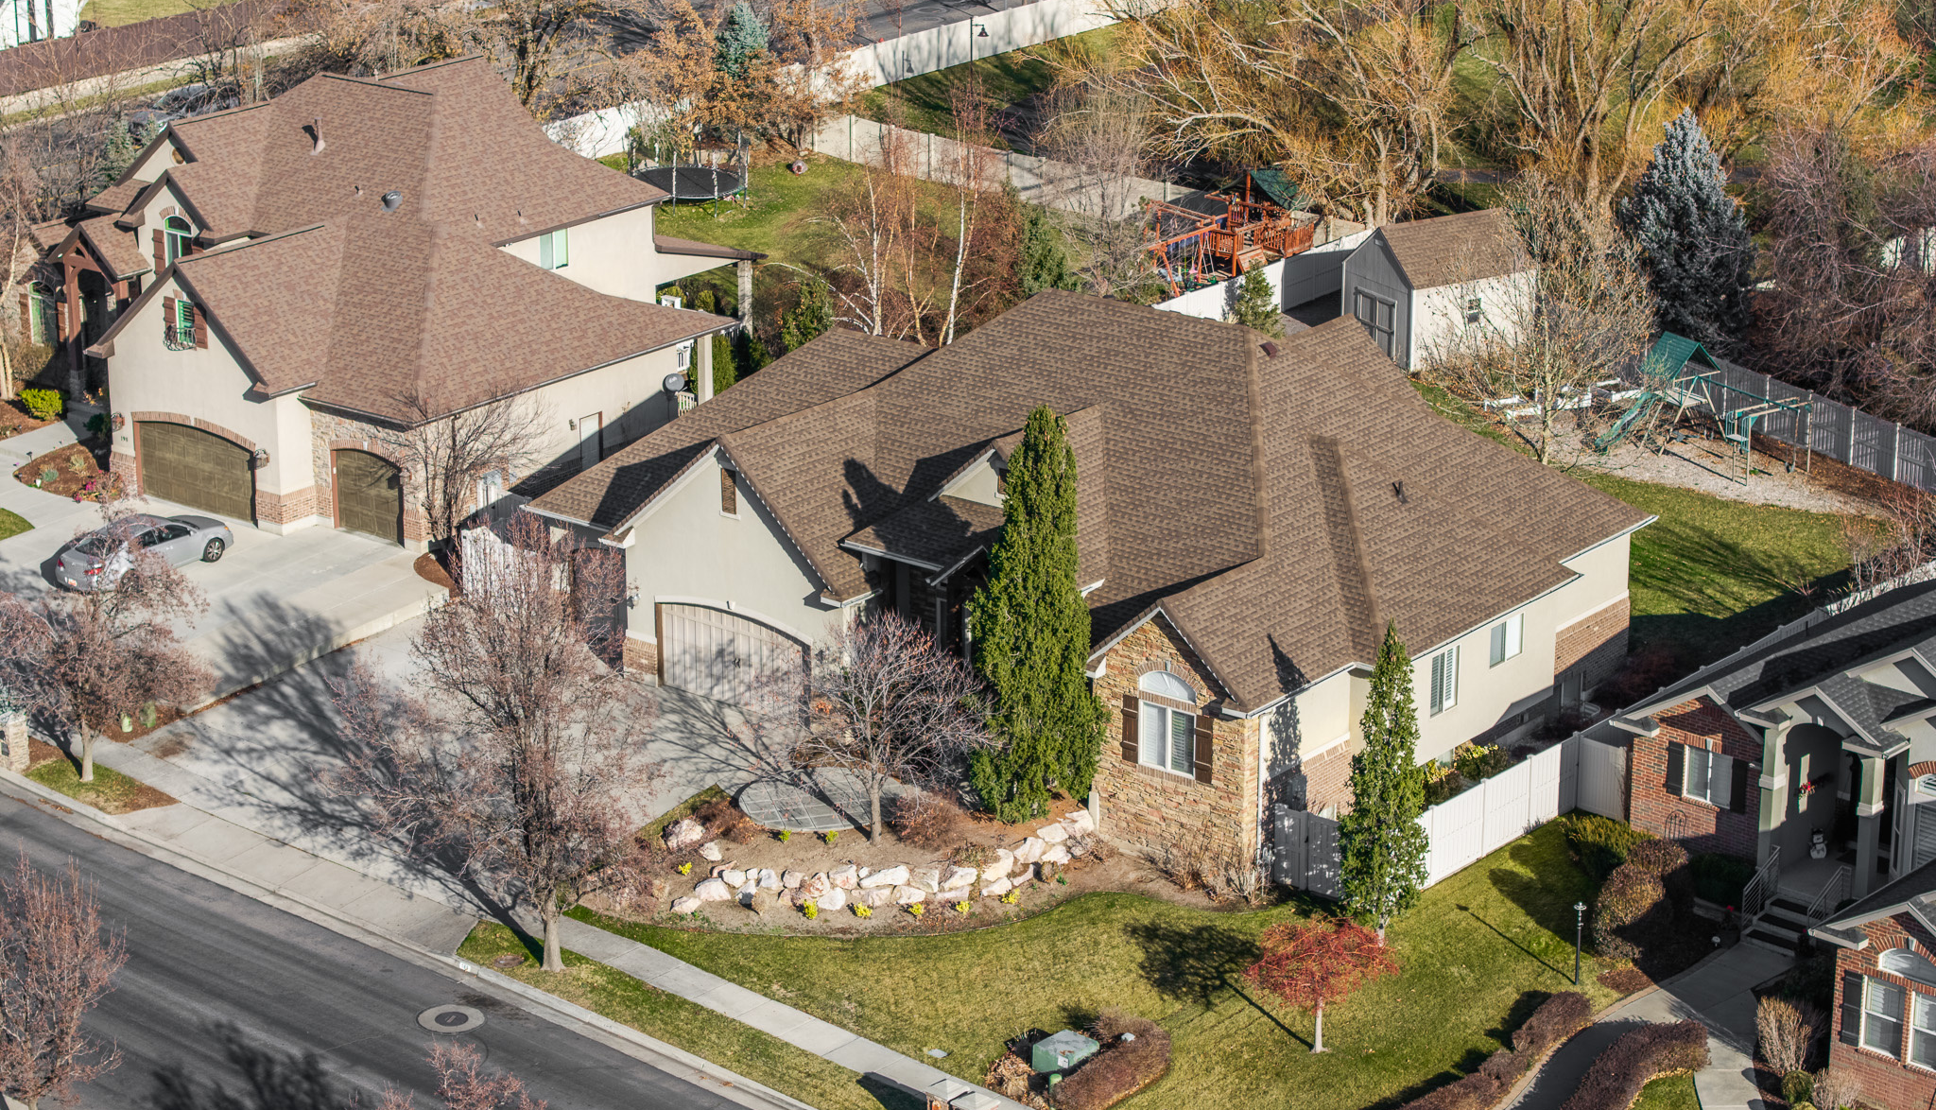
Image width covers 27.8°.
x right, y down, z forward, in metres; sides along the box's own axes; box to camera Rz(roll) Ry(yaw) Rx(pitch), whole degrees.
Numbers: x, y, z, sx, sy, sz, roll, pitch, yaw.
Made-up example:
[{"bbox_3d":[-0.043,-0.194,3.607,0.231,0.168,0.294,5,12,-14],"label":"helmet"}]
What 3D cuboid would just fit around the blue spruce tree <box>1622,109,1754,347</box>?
[{"bbox_3d":[22.513,-9.723,121.096,4.200,8.200,4.200,0,19,0],"label":"blue spruce tree"}]

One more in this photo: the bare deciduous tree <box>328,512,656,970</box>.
[{"bbox_3d":[-9.765,4.058,80.997,6.800,9.800,6.400,0,19,0],"label":"bare deciduous tree"}]

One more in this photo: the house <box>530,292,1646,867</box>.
[{"bbox_3d":[2.928,-1.996,97.419,23.950,9.700,18.200,14,23,37],"label":"house"}]

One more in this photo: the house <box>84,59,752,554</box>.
[{"bbox_3d":[-16.963,-9.125,115.324,21.000,10.200,21.000,14,23,36],"label":"house"}]

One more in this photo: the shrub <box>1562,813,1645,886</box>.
[{"bbox_3d":[14.057,6.438,86.119,2.000,1.150,1.800,16,25,40],"label":"shrub"}]

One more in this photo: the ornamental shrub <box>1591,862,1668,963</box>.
[{"bbox_3d":[13.916,7.523,82.333,1.700,1.500,1.800,0,18,0],"label":"ornamental shrub"}]

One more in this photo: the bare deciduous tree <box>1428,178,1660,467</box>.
[{"bbox_3d":[16.685,-6.667,112.026,6.500,8.300,6.300,0,19,0],"label":"bare deciduous tree"}]

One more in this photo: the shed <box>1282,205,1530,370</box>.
[{"bbox_3d":[15.008,-8.687,125.010,4.800,4.230,3.900,-11,21,-28],"label":"shed"}]

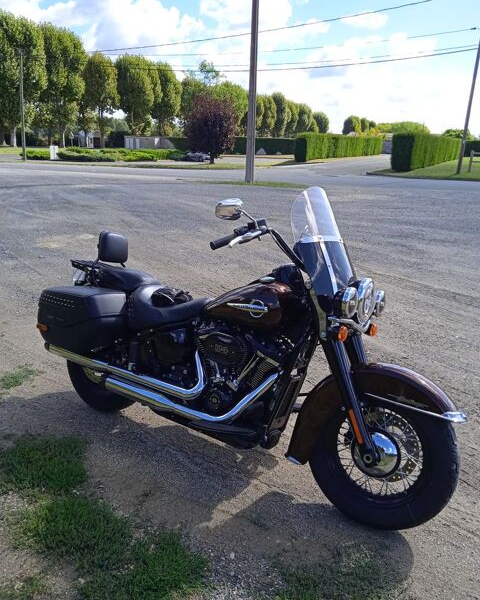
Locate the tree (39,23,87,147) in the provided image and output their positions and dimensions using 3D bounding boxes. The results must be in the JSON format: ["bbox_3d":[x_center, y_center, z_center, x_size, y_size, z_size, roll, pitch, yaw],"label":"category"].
[{"bbox_3d":[-21.330,-25.662,62.387,5.910,14.010,5.910,1,17,0],"label":"tree"}]

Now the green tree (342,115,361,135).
[{"bbox_3d":[33.356,-51.144,156.688,5.421,9.424,5.421,1,17,0],"label":"green tree"}]

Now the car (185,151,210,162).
[{"bbox_3d":[-3.724,-12.333,43.317,1.750,1.450,4.200,-12,21,-37],"label":"car"}]

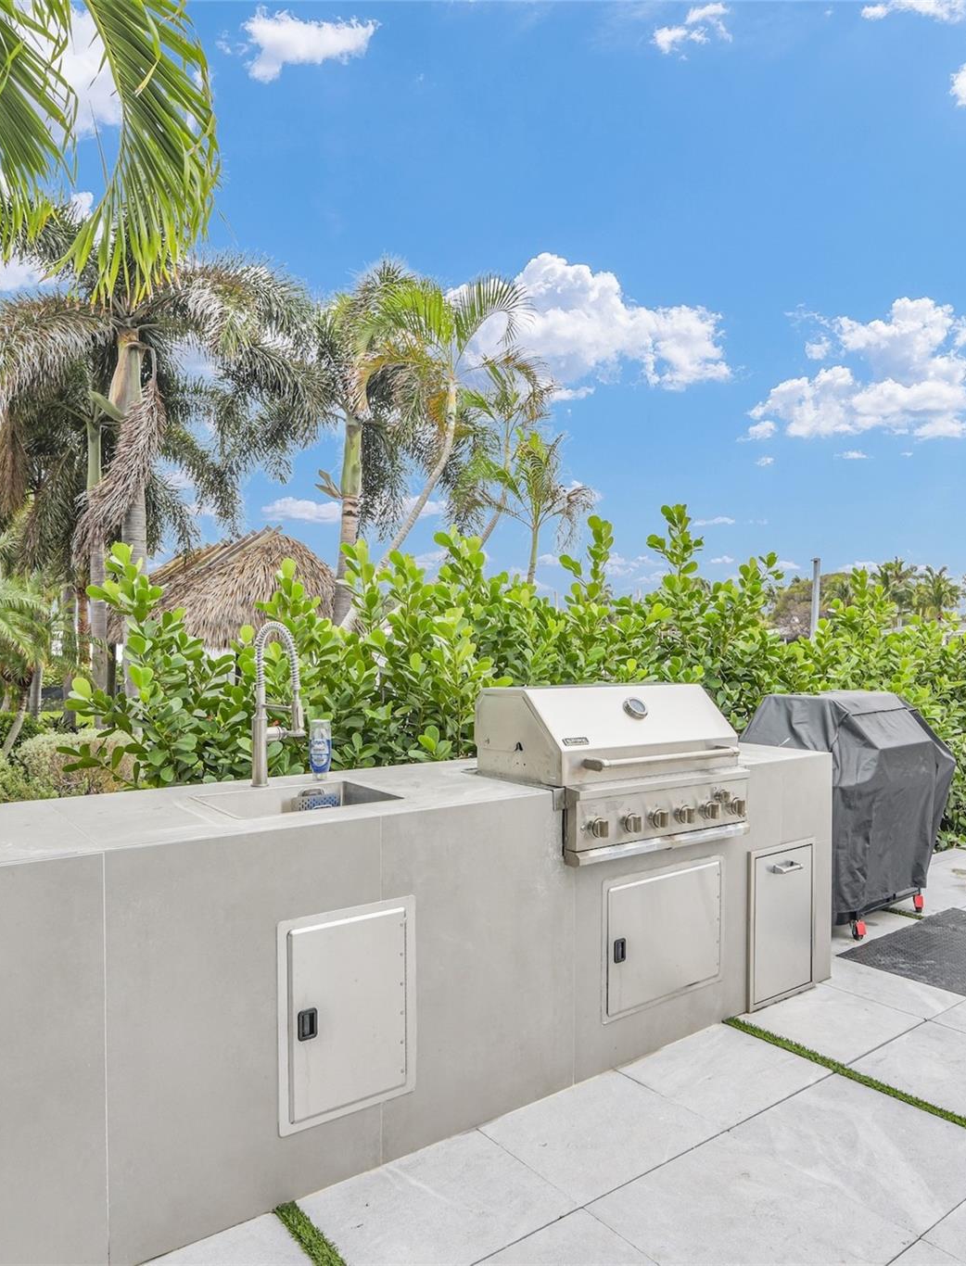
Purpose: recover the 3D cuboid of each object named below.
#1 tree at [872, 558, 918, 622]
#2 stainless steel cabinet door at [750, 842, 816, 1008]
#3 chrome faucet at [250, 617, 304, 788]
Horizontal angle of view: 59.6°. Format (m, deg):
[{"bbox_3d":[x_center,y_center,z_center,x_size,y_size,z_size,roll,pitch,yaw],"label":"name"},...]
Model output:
[{"bbox_3d":[41.618,-2.670,85.000,4.100,9.740,4.100,0,-1,26],"label":"tree"},{"bbox_3d":[1.250,1.191,3.473,0.461,0.627,0.037,1,-1,-36],"label":"stainless steel cabinet door"},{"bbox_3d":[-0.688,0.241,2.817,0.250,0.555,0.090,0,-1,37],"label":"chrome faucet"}]

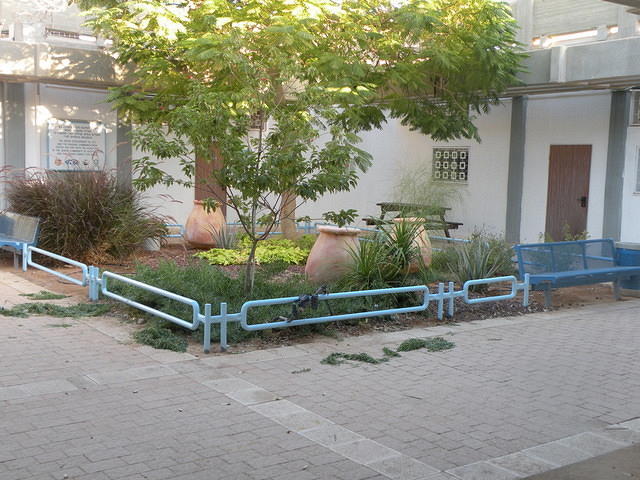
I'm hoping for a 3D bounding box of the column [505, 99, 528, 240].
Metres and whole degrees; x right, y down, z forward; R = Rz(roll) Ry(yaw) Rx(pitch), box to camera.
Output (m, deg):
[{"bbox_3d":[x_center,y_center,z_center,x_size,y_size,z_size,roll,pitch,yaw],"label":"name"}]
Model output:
[{"bbox_3d":[4.072,-1.337,15.881,0.280,3.096,0.280,-2,6,-35],"label":"column"}]

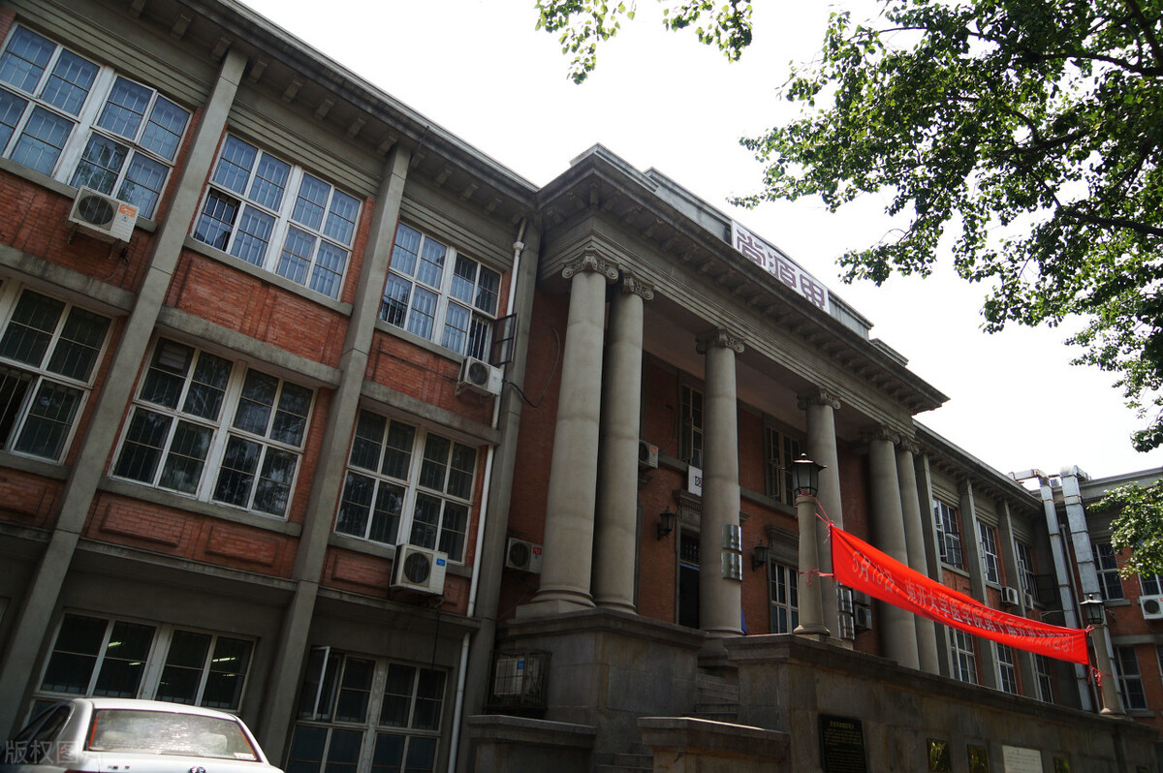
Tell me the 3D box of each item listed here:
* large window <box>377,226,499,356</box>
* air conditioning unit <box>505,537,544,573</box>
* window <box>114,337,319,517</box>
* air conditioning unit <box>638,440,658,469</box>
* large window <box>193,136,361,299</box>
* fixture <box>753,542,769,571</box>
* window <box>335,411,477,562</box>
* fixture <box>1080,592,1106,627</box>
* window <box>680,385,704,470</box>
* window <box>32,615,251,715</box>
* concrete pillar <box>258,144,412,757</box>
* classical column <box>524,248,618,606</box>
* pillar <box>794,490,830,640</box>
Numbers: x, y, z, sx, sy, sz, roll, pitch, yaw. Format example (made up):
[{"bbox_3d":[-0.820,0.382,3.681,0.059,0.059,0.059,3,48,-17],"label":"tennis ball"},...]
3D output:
[{"bbox_3d":[-2.575,-1.743,14.706,2.395,2.113,0.160,24,-32,-35],"label":"large window"},{"bbox_3d":[-1.135,3.185,14.420,0.800,0.540,0.290,24,-32,-35],"label":"air conditioning unit"},{"bbox_3d":[-5.183,0.639,11.233,2.395,2.133,0.160,24,-32,-35],"label":"window"},{"bbox_3d":[1.368,1.553,17.612,0.790,0.530,0.280,24,-32,-35],"label":"air conditioning unit"},{"bbox_3d":[-5.111,-2.900,13.376,2.510,2.200,0.140,24,-32,-35],"label":"large window"},{"bbox_3d":[4.511,4.268,19.567,0.310,0.690,0.410,24,-32,-35],"label":"fixture"},{"bbox_3d":[-2.950,1.755,13.520,2.510,2.200,0.140,24,-32,-35],"label":"window"},{"bbox_3d":[11.649,5.063,17.635,0.520,0.670,0.520,24,-32,-35],"label":"fixture"},{"bbox_3d":[3.152,1.145,19.965,1.800,2.160,0.150,24,-32,-35],"label":"window"},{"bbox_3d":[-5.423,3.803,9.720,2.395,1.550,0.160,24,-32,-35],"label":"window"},{"bbox_3d":[-3.872,0.719,12.301,0.270,11.420,0.420,24,-32,-36],"label":"concrete pillar"},{"bbox_3d":[-0.068,0.716,13.994,1.060,6.943,1.060,24,-32,-35],"label":"classical column"},{"bbox_3d":[2.976,2.339,10.140,0.480,1.915,0.480,24,-32,-35],"label":"pillar"}]

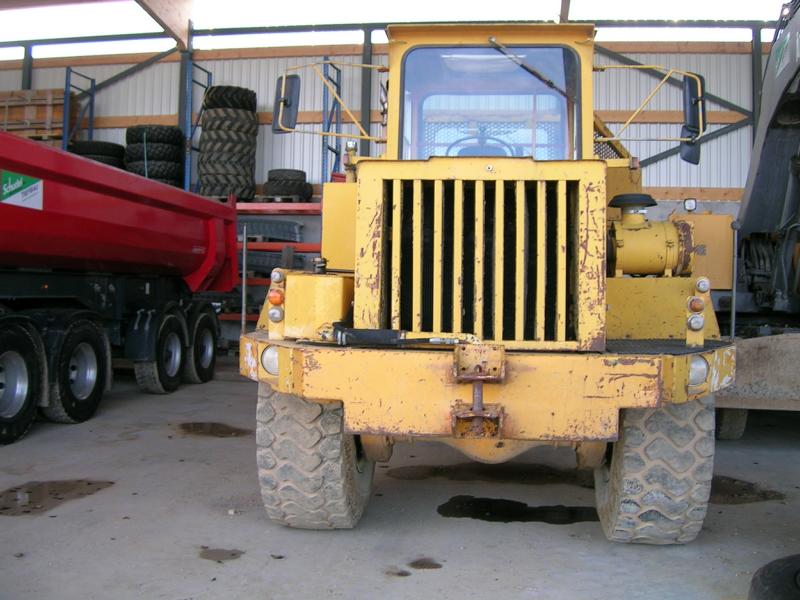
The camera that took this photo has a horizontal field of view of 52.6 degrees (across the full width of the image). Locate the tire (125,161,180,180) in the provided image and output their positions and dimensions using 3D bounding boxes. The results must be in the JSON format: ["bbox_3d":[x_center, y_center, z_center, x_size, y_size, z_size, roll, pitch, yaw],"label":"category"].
[{"bbox_3d":[-4.699,-2.420,15.500,1.050,0.345,1.050,1,1,9],"label":"tire"}]

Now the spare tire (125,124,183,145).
[{"bbox_3d":[-4.694,-3.075,15.500,1.050,0.345,1.050,1,1,9],"label":"spare tire"}]

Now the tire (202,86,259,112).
[{"bbox_3d":[-3.288,-3.780,15.600,1.050,0.400,1.050,1,0,10],"label":"tire"}]

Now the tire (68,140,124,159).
[{"bbox_3d":[-5.885,-2.860,15.700,1.030,0.255,1.030,1,1,9],"label":"tire"}]

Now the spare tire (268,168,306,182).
[{"bbox_3d":[-2.099,-2.280,15.100,0.705,0.217,0.705,1,1,9],"label":"spare tire"}]

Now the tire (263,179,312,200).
[{"bbox_3d":[-2.080,-2.018,15.100,0.880,0.280,0.880,1,1,9],"label":"tire"}]

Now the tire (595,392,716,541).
[{"bbox_3d":[1.450,0.705,4.800,0.515,1.440,1.440,1,0,8],"label":"tire"}]

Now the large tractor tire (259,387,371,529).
[{"bbox_3d":[-0.495,0.680,5.050,0.520,1.470,1.480,1,1,3],"label":"large tractor tire"}]

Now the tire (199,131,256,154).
[{"bbox_3d":[-3.238,-2.904,15.300,1.065,0.410,1.065,1,1,9],"label":"tire"}]

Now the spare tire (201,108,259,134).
[{"bbox_3d":[-3.288,-3.370,15.600,1.070,0.400,1.070,1,0,10],"label":"spare tire"}]

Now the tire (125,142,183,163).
[{"bbox_3d":[-4.845,-2.820,15.900,1.090,0.330,1.090,1,0,10],"label":"tire"}]

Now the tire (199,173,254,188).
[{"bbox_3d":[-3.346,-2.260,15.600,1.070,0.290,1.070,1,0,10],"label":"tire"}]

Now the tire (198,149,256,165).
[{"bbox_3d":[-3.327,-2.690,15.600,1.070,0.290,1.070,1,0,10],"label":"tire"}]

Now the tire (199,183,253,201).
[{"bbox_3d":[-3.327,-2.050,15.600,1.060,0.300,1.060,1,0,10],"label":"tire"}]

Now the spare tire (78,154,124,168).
[{"bbox_3d":[-5.877,-2.620,15.700,1.030,0.260,1.030,1,1,9],"label":"spare tire"}]

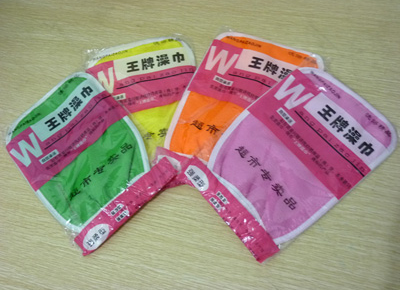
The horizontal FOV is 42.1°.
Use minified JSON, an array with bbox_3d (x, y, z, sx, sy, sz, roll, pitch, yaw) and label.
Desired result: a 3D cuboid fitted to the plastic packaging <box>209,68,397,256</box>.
[{"bbox_3d":[0.113,0.002,0.589,0.190,0.014,0.149,-41,66,-6],"label":"plastic packaging"}]

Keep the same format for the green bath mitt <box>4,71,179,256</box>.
[{"bbox_3d":[-0.144,0.010,0.642,0.148,0.016,0.217,-42,66,-6],"label":"green bath mitt"}]

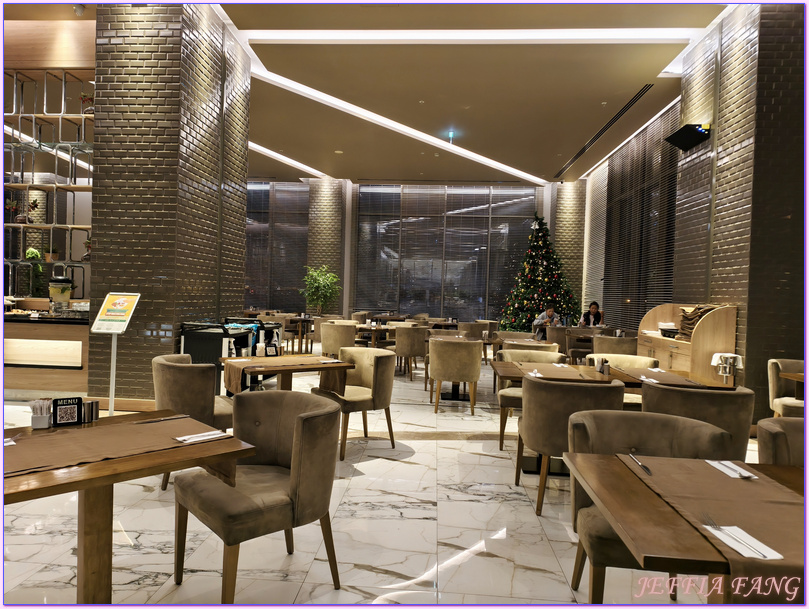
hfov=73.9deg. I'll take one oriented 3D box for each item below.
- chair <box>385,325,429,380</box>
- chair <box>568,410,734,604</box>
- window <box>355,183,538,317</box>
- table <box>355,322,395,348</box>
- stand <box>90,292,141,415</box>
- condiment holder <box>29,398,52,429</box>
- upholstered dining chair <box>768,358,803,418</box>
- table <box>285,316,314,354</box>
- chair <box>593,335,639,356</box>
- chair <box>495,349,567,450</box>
[{"bbox_3d":[0.107,0.745,8.445,0.610,0.810,0.570,1,2,-42],"label":"chair"},{"bbox_3d":[0.951,0.887,2.126,0.590,0.800,0.600,2,1,7],"label":"chair"},{"bbox_3d":[1.167,-1.294,15.386,5.071,4.140,0.150,2,1,3],"label":"window"},{"bbox_3d":[-0.518,0.742,8.934,0.820,0.740,0.820,1,2,-40],"label":"table"},{"bbox_3d":[-2.814,0.498,5.217,0.340,1.220,0.300,2,1,11],"label":"stand"},{"bbox_3d":[-1.383,0.412,2.039,0.076,0.112,0.070,1,1,-25],"label":"condiment holder"},{"bbox_3d":[3.532,0.921,4.737,0.590,0.800,0.600,2,1,9],"label":"upholstered dining chair"},{"bbox_3d":[-2.143,0.654,11.014,0.830,0.750,0.830,1,2,-42],"label":"table"},{"bbox_3d":[2.953,0.862,7.744,0.590,0.800,0.600,2,1,4],"label":"chair"},{"bbox_3d":[1.127,0.848,4.854,0.590,0.800,0.600,2,1,4],"label":"chair"}]

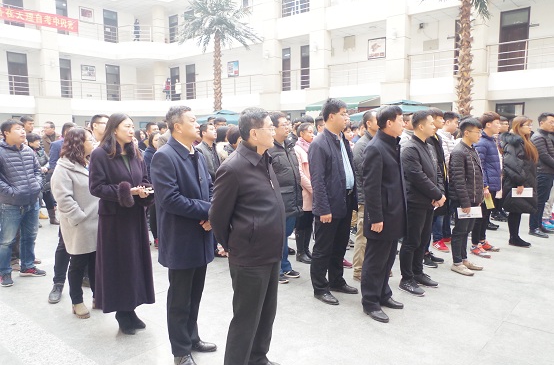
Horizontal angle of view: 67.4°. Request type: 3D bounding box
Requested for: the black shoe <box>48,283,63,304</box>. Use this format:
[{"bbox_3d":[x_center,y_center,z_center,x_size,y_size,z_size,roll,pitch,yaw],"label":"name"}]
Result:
[{"bbox_3d":[-2.060,1.027,3.888,0.110,0.120,0.280,-3,7,-20],"label":"black shoe"}]

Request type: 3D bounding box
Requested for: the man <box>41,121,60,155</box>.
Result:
[{"bbox_3d":[-3.607,-0.110,6.701,0.520,1.730,0.350,-1,7,0],"label":"man"}]

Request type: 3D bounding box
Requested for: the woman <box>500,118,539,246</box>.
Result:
[{"bbox_3d":[3.216,-0.010,5.468,0.360,1.690,0.460,3,8,33],"label":"woman"}]

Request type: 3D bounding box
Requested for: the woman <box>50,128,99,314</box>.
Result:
[{"bbox_3d":[-1.706,0.337,3.516,0.380,1.566,0.480,1,7,12],"label":"woman"}]

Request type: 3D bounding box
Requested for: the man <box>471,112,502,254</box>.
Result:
[{"bbox_3d":[2.646,0.016,5.237,0.500,1.740,0.360,-4,8,-30],"label":"man"}]

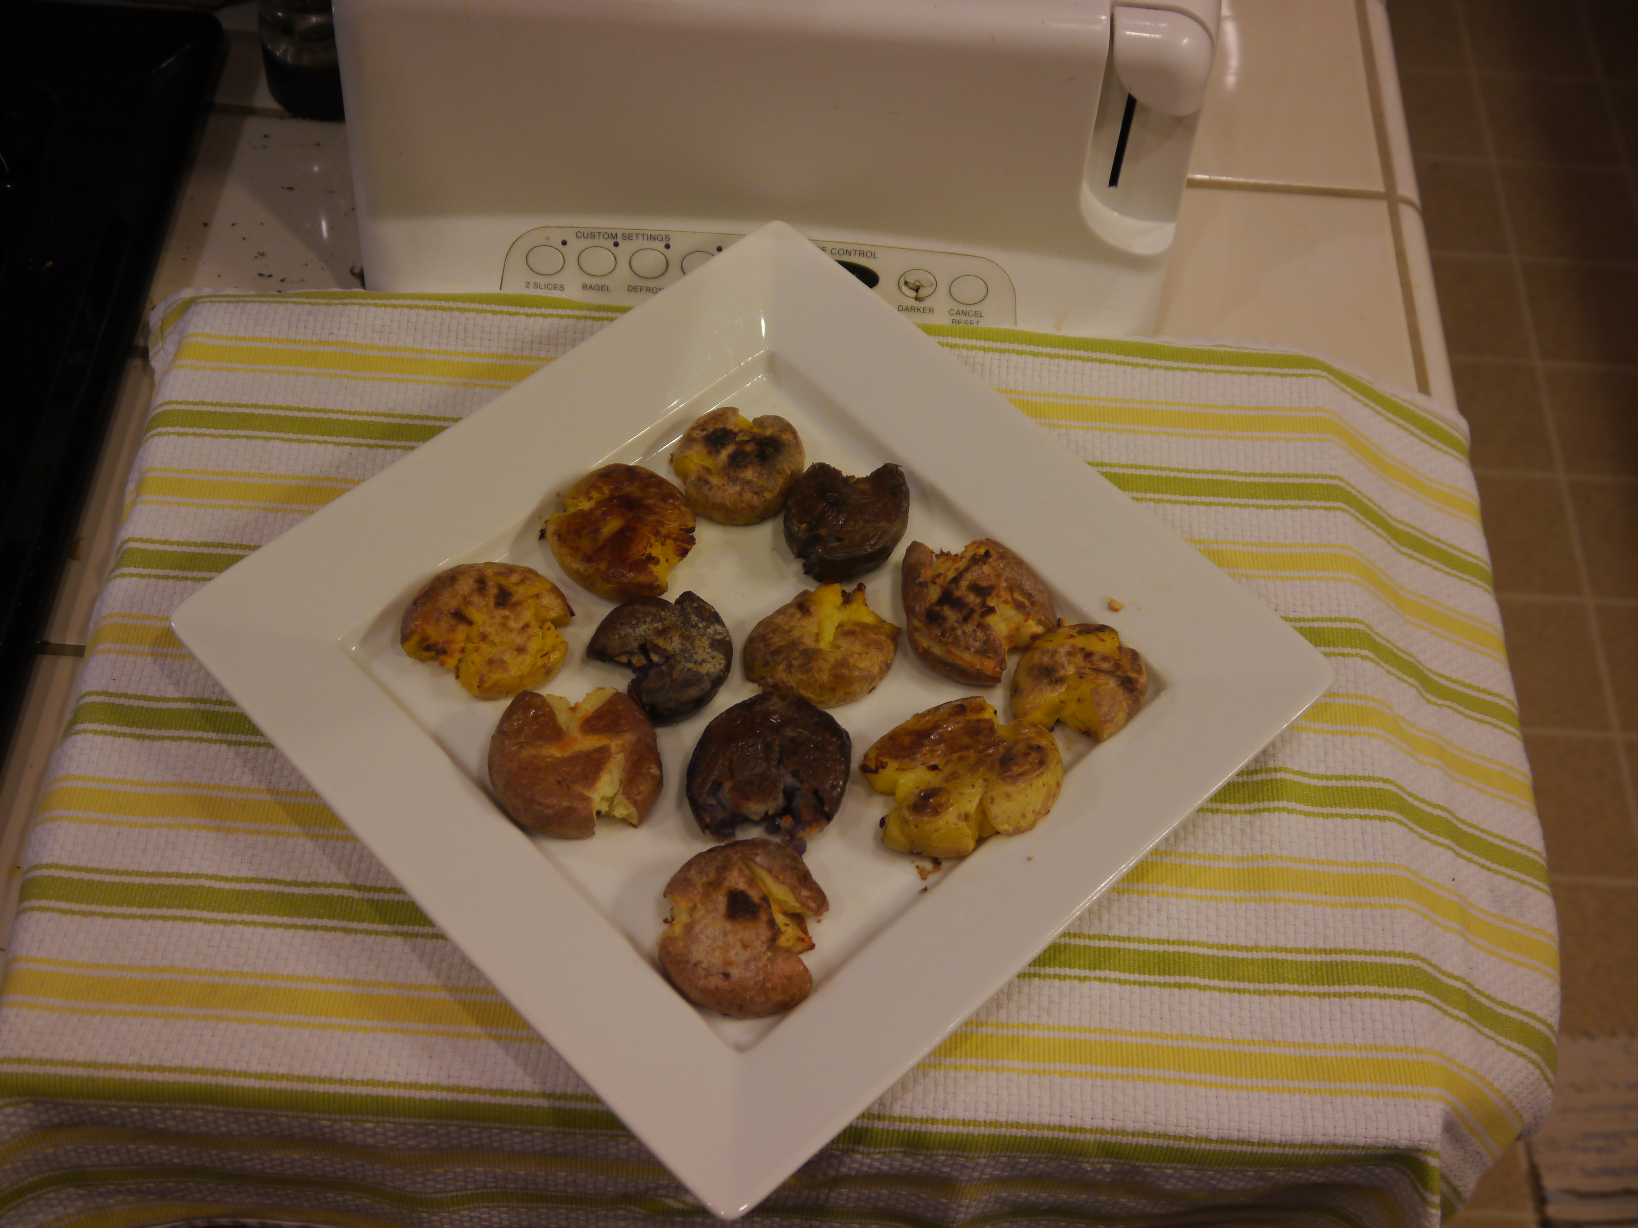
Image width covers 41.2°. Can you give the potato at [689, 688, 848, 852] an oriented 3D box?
[{"bbox_3d":[-0.018,0.058,0.785,0.058,0.025,0.063,2,55,-2],"label":"potato"}]

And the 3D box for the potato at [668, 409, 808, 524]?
[{"bbox_3d":[-0.032,-0.059,0.867,0.052,0.022,0.055,2,55,-2],"label":"potato"}]

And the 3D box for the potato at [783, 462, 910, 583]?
[{"bbox_3d":[0.011,-0.038,0.855,0.047,0.022,0.060,21,57,11],"label":"potato"}]

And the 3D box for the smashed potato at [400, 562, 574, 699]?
[{"bbox_3d":[-0.124,0.006,0.815,0.065,0.025,0.055,14,56,6],"label":"smashed potato"}]

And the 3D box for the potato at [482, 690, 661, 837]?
[{"bbox_3d":[-0.088,0.054,0.783,0.065,0.026,0.058,11,55,4],"label":"potato"}]

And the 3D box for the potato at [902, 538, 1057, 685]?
[{"bbox_3d":[0.059,-0.002,0.831,0.059,0.026,0.064,-11,57,-11],"label":"potato"}]

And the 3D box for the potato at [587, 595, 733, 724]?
[{"bbox_3d":[-0.059,0.015,0.814,0.053,0.022,0.054,31,59,17],"label":"potato"}]

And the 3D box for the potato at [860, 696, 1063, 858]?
[{"bbox_3d":[0.051,0.059,0.787,0.076,0.028,0.059,-19,59,-16],"label":"potato"}]

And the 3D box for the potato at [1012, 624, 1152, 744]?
[{"bbox_3d":[0.098,0.026,0.818,0.047,0.021,0.052,39,62,21],"label":"potato"}]

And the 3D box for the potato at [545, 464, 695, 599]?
[{"bbox_3d":[-0.077,-0.032,0.845,0.057,0.024,0.059,2,55,-2],"label":"potato"}]

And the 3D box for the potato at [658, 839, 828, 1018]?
[{"bbox_3d":[-0.026,0.109,0.749,0.060,0.026,0.065,5,55,0],"label":"potato"}]

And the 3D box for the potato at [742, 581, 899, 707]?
[{"bbox_3d":[0.001,0.012,0.820,0.061,0.023,0.048,-23,60,-18],"label":"potato"}]

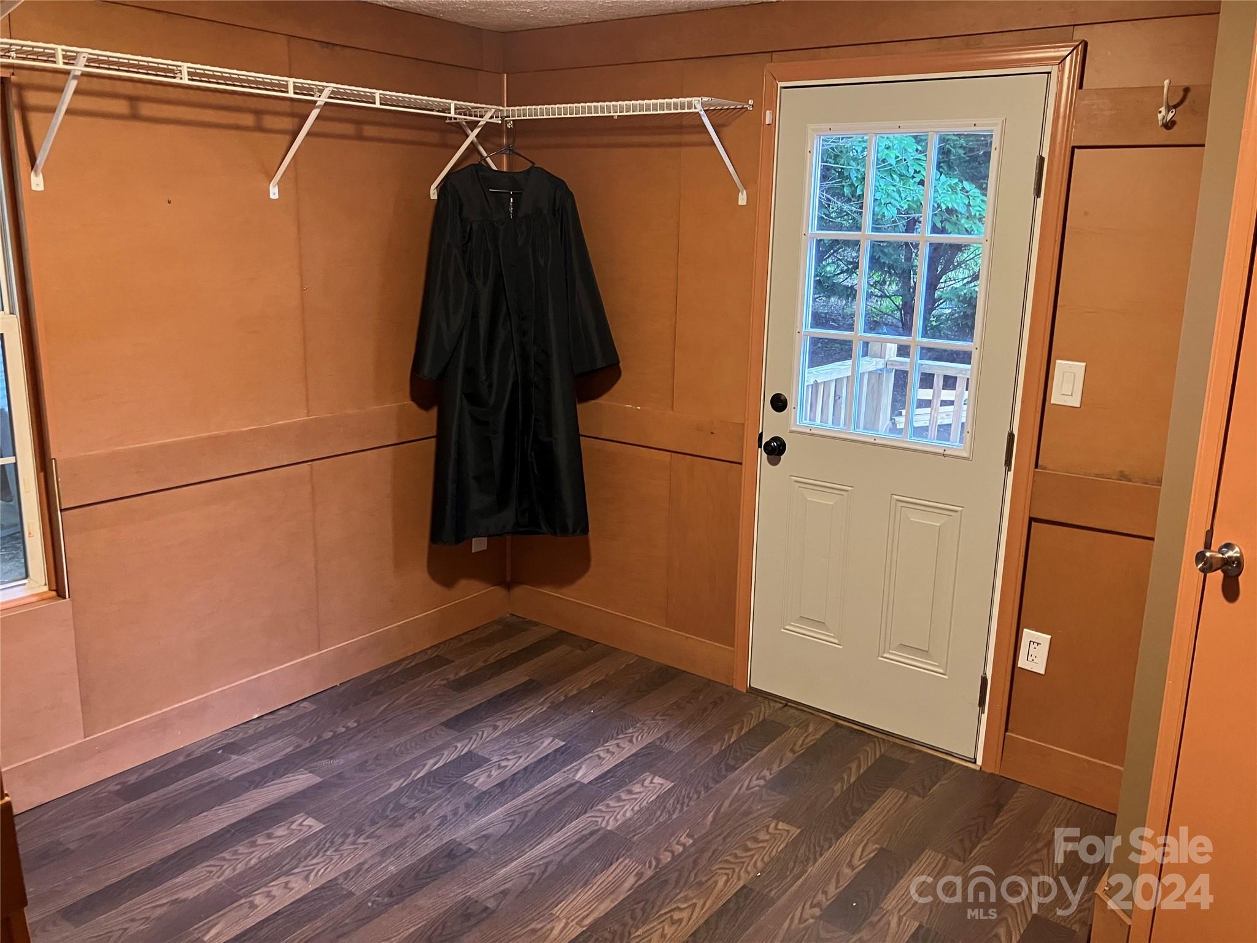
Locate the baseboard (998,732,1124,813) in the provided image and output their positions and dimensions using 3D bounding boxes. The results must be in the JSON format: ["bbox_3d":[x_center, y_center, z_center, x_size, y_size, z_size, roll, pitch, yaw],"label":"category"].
[{"bbox_3d":[1.298,0.893,3.004,0.372,0.142,0.016,11,17,36],"label":"baseboard"}]

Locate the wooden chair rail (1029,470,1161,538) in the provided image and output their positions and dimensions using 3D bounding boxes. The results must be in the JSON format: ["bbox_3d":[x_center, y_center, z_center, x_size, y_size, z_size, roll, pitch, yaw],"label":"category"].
[{"bbox_3d":[1.312,0.090,2.812,0.372,0.140,0.016,11,17,36],"label":"wooden chair rail"}]

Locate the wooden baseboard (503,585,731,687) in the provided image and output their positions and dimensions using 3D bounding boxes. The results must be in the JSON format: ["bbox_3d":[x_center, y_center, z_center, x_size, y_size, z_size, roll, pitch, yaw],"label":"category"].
[{"bbox_3d":[-0.054,0.622,3.995,1.114,0.142,0.016,11,17,36],"label":"wooden baseboard"}]

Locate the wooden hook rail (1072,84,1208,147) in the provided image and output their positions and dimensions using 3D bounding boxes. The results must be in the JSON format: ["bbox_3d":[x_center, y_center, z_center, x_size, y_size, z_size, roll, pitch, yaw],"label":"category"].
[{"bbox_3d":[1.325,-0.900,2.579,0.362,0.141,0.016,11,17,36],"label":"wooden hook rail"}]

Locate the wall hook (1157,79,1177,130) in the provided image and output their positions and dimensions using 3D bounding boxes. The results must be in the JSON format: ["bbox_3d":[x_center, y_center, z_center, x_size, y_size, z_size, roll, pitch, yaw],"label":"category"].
[{"bbox_3d":[1.331,-0.912,2.520,0.038,0.106,0.066,11,17,36],"label":"wall hook"}]

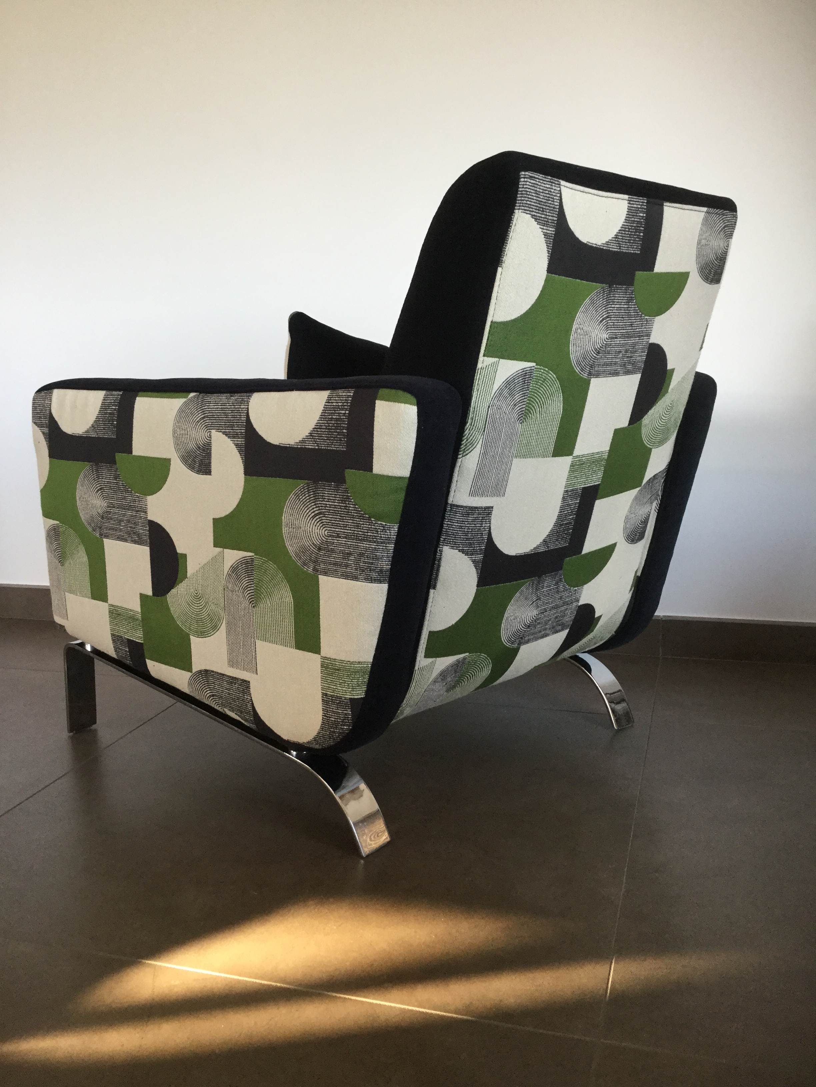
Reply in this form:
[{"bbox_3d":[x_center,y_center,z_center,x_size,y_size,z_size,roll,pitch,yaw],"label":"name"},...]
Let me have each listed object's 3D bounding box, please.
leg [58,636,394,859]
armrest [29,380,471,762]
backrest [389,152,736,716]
[{"bbox_3d":[-0.293,0.270,1.401,0.676,0.156,0.050,7,13,40],"label":"leg"},{"bbox_3d":[-0.250,0.014,1.294,0.781,0.462,0.073,7,13,40],"label":"armrest"},{"bbox_3d":[0.175,-0.132,1.262,0.138,0.649,0.503,26,26,37],"label":"backrest"}]

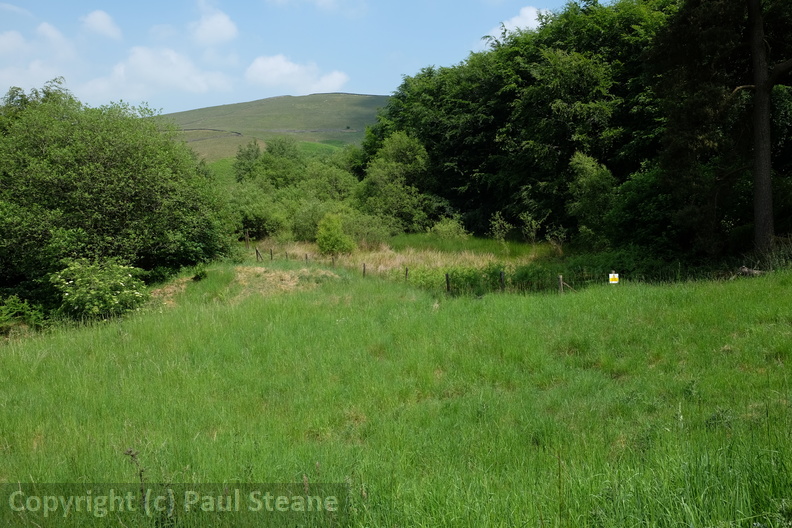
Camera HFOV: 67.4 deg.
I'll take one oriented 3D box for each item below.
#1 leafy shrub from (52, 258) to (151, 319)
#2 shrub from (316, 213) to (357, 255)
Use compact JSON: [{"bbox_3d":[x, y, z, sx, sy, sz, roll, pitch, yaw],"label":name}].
[{"bbox_3d":[-9.104,0.816,18.300,2.900,2.000,2.600,0,0,0],"label":"leafy shrub"},{"bbox_3d":[-3.806,-1.951,38.000,2.550,2.700,2.400,0,0,0],"label":"shrub"}]

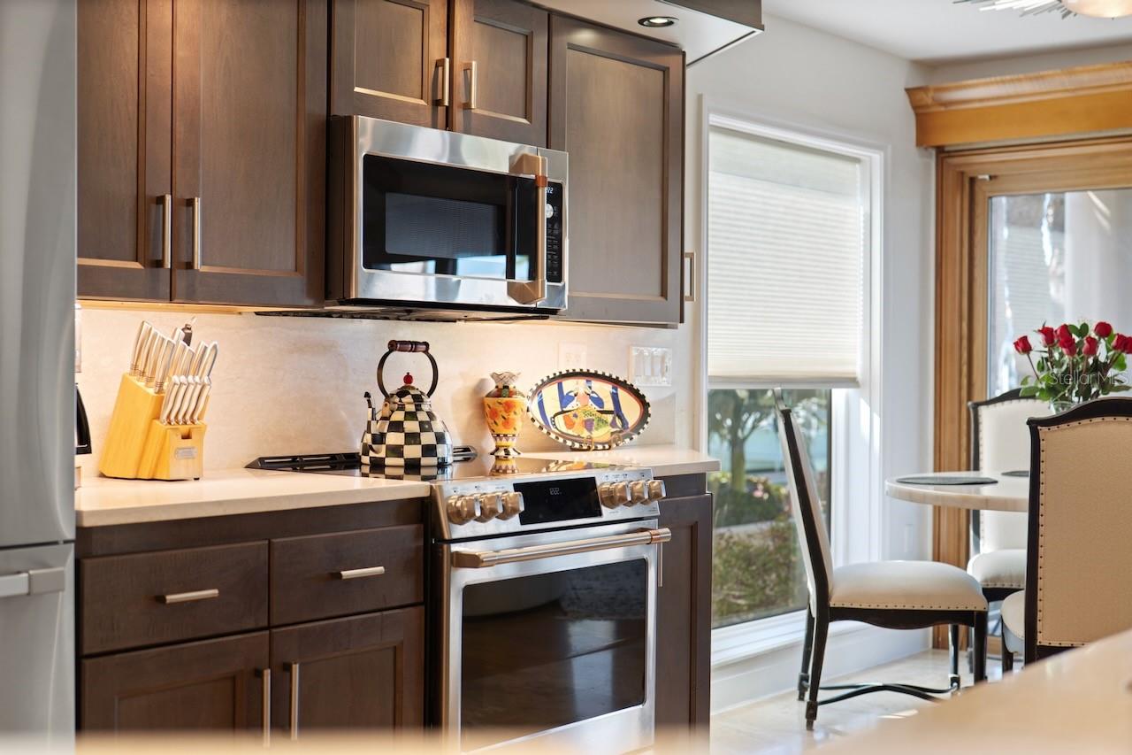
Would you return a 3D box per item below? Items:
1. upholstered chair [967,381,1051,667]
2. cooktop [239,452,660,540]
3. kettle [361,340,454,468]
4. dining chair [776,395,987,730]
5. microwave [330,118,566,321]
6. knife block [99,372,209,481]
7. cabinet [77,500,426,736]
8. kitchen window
[{"bbox_3d":[1.790,0.592,5.880,0.520,1.100,0.650,1,1,5],"label":"upholstered chair"},{"bbox_3d":[-0.248,0.272,3.879,0.730,0.145,0.760,1,1,39],"label":"cooktop"},{"bbox_3d":[-0.412,0.066,4.012,0.235,0.314,0.255,0,0,0],"label":"kettle"},{"bbox_3d":[1.053,0.606,5.337,0.670,1.085,0.580,1,0,4],"label":"dining chair"},{"bbox_3d":[-0.367,-0.392,4.039,0.420,0.436,0.760,1,1,40],"label":"microwave"},{"bbox_3d":[-0.930,0.104,3.548,0.225,0.246,0.113,1,1,36],"label":"knife block"},{"bbox_3d":[-0.829,0.702,3.341,0.640,0.884,0.895,1,1,40],"label":"cabinet"},{"bbox_3d":[0.828,0.023,5.848,0.140,1.840,1.240,1,1,39],"label":"kitchen window"}]

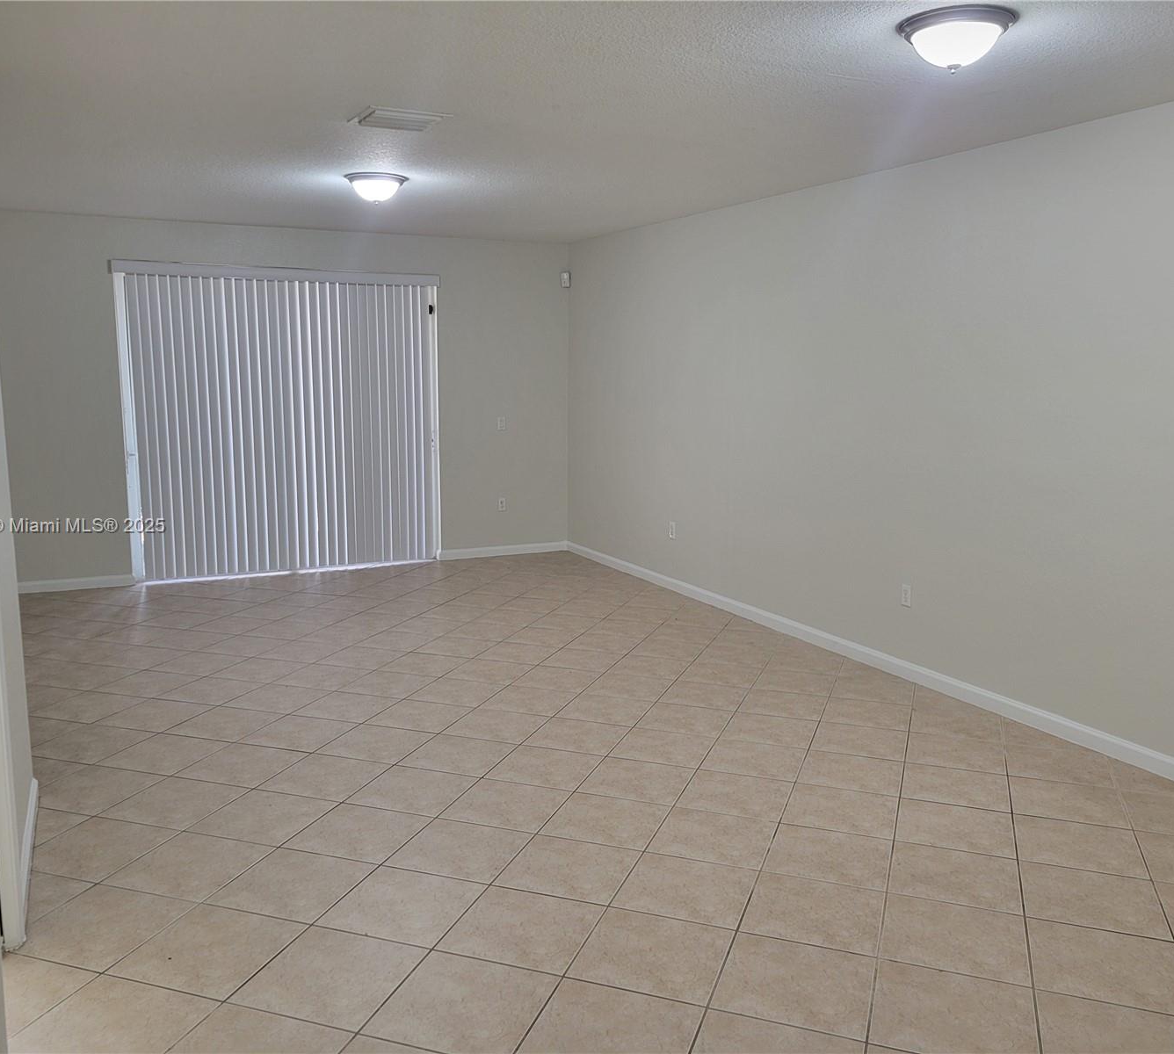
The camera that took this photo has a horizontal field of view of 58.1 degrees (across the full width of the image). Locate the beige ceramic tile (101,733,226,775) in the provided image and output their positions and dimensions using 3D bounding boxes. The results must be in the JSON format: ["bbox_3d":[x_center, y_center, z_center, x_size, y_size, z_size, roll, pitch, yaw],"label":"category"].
[{"bbox_3d":[-1.826,0.979,4.573,0.400,0.010,0.400,3,9,19],"label":"beige ceramic tile"}]

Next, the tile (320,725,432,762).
[{"bbox_3d":[-0.946,0.985,4.792,0.405,0.010,0.405,3,9,19],"label":"tile"}]

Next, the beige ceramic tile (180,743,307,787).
[{"bbox_3d":[-1.466,1.020,4.537,0.405,0.010,0.405,3,9,19],"label":"beige ceramic tile"}]

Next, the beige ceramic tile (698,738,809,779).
[{"bbox_3d":[0.738,1.022,4.642,0.405,0.010,0.405,3,9,19],"label":"beige ceramic tile"}]

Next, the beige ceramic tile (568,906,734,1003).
[{"bbox_3d":[0.192,1.231,3.026,0.400,0.010,0.400,3,9,19],"label":"beige ceramic tile"}]

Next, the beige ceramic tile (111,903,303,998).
[{"bbox_3d":[-1.105,1.244,3.106,0.404,0.010,0.404,3,9,19],"label":"beige ceramic tile"}]

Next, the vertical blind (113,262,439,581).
[{"bbox_3d":[-2.366,-0.826,8.485,2.472,2.379,0.110,-4,10,-26],"label":"vertical blind"}]

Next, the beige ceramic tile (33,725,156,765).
[{"bbox_3d":[-2.226,0.967,4.749,0.395,0.010,0.395,3,9,19],"label":"beige ceramic tile"}]

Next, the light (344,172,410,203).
[{"bbox_3d":[-1.171,-1.889,5.885,0.350,0.140,0.350,0,9,0],"label":"light"}]

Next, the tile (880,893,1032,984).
[{"bbox_3d":[1.109,1.240,3.212,0.405,0.010,0.405,3,9,19],"label":"tile"}]

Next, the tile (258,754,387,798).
[{"bbox_3d":[-1.088,1.042,4.411,0.405,0.010,0.405,3,9,19],"label":"tile"}]

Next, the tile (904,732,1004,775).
[{"bbox_3d":[1.625,0.993,4.645,0.400,0.010,0.400,3,9,19],"label":"tile"}]

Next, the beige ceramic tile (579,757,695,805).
[{"bbox_3d":[0.213,1.037,4.288,0.400,0.010,0.400,3,9,19],"label":"beige ceramic tile"}]

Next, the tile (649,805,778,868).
[{"bbox_3d":[0.463,1.126,3.835,0.395,0.010,0.395,3,9,19],"label":"tile"}]

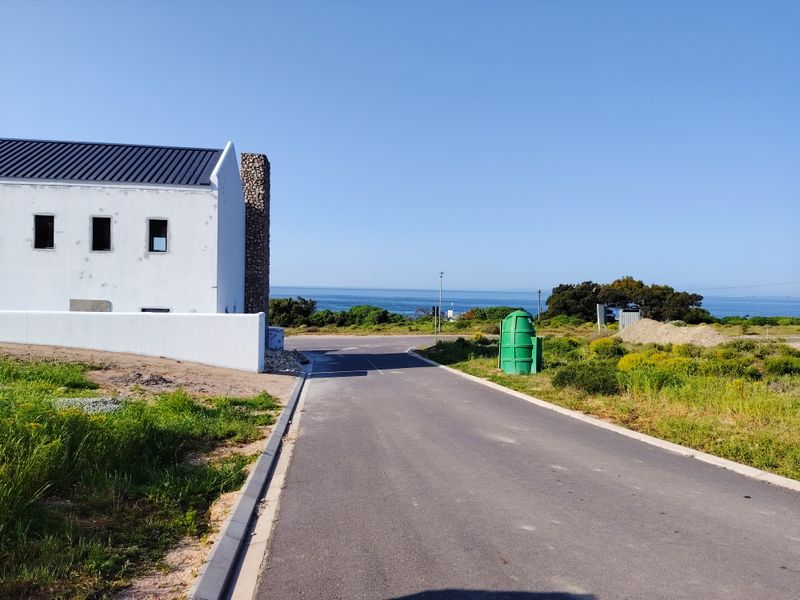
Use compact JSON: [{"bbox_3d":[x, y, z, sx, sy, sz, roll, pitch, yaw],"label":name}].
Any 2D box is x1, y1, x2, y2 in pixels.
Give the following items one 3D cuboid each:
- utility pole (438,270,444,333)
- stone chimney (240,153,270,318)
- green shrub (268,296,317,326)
[{"bbox_3d":[3.594,0.240,48.500,0.400,5.550,0.400,1,1,-7],"label":"utility pole"},{"bbox_3d":[-6.829,-2.110,26.035,1.040,9.020,1.650,1,1,-7],"label":"stone chimney"},{"bbox_3d":[-10.265,1.172,52.000,4.900,2.900,3.800,1,1,-7],"label":"green shrub"}]

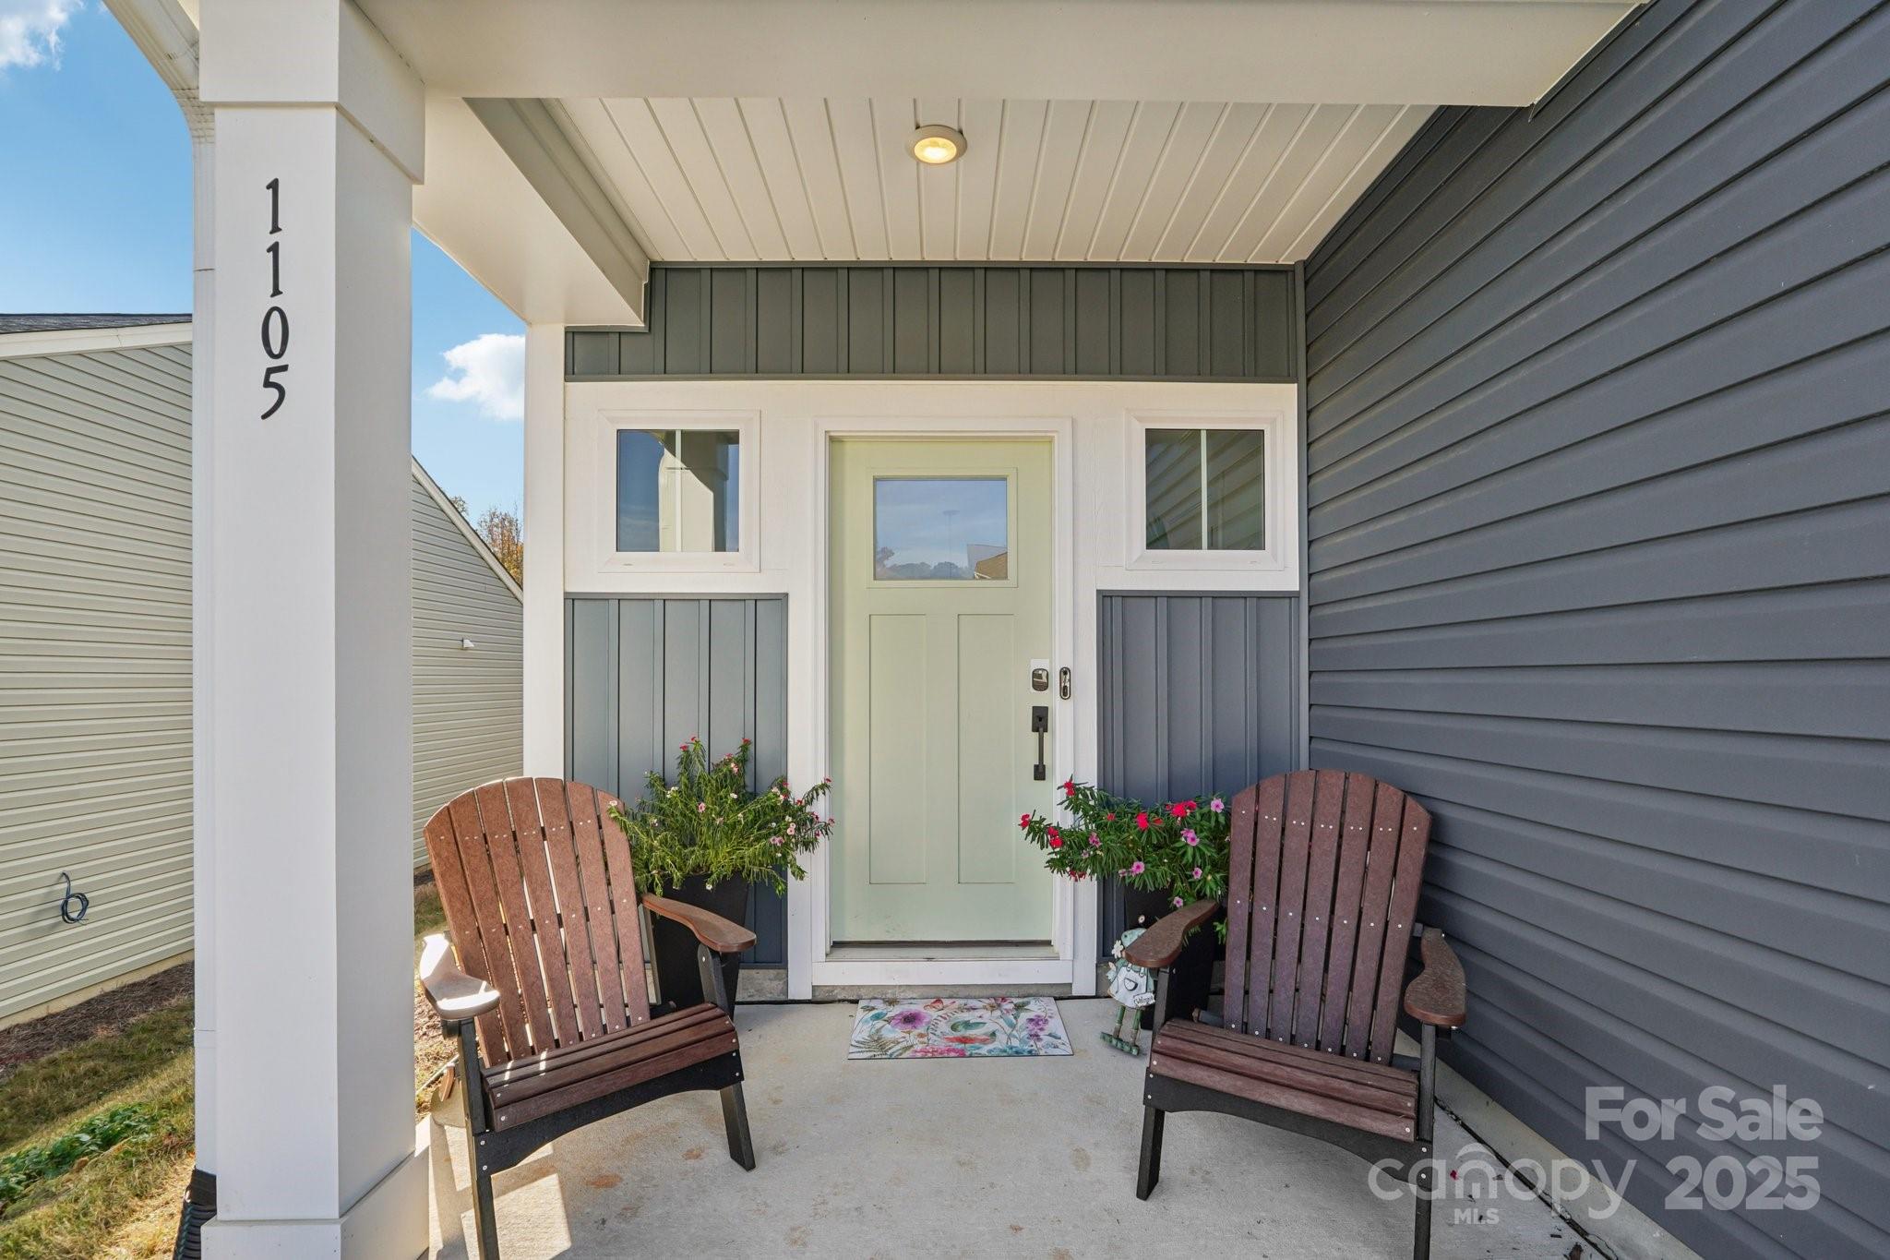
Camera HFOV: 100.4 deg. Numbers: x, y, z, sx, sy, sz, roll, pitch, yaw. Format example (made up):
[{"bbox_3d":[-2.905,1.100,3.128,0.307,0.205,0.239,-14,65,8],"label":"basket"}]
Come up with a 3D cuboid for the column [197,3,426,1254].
[{"bbox_3d":[-1.310,0.065,1.660,0.275,2.630,0.265,0,-1,-1],"label":"column"}]

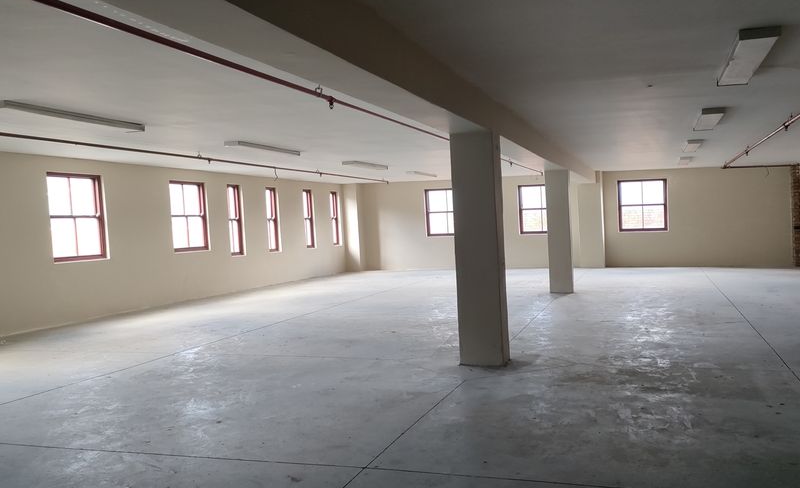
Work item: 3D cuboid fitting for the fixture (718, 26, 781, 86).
[{"bbox_3d":[2.805,-1.491,5.083,0.254,0.082,1.645,-1,2,22],"label":"fixture"}]

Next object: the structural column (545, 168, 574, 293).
[{"bbox_3d":[3.185,-0.246,12.342,0.416,2.410,0.416,-2,2,19],"label":"structural column"}]

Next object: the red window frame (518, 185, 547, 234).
[{"bbox_3d":[4.169,-1.022,18.424,1.268,1.452,0.126,-2,2,19],"label":"red window frame"}]

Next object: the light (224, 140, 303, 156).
[{"bbox_3d":[-2.087,-1.470,9.658,0.254,0.082,1.645,-1,2,22],"label":"light"}]

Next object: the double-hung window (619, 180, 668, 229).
[{"bbox_3d":[6.782,-1.061,17.396,1.268,1.452,0.126,-2,2,19],"label":"double-hung window"}]

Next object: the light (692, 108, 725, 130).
[{"bbox_3d":[4.119,-1.652,8.343,0.254,0.082,1.645,-1,2,22],"label":"light"}]

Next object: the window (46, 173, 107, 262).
[{"bbox_3d":[-5.574,-0.459,10.763,0.126,1.481,1.161,-1,2,22],"label":"window"}]

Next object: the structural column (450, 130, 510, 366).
[{"bbox_3d":[0.864,0.049,6.571,0.435,2.390,0.416,-2,2,19],"label":"structural column"}]

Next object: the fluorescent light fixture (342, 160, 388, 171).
[{"bbox_3d":[-0.692,-1.628,13.009,0.254,0.082,1.645,-1,2,22],"label":"fluorescent light fixture"}]

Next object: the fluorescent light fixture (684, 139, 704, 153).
[{"bbox_3d":[5.378,-1.797,11.466,0.254,0.082,1.645,-1,2,22],"label":"fluorescent light fixture"}]

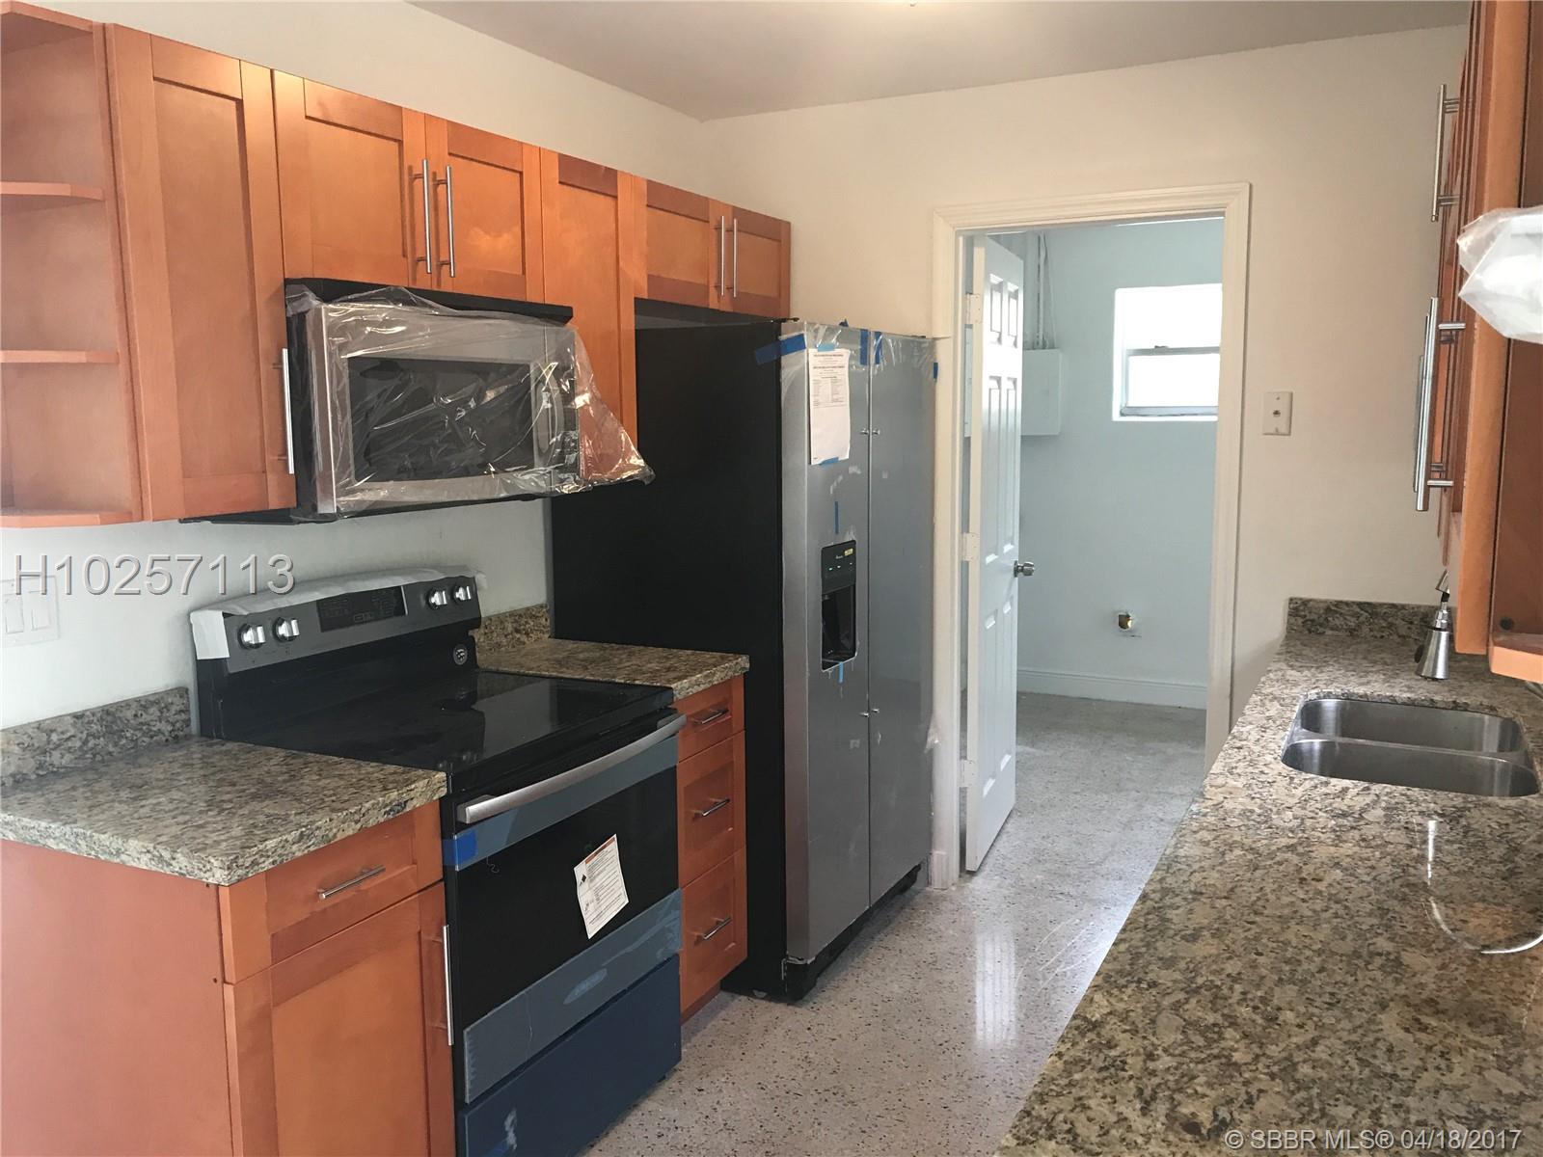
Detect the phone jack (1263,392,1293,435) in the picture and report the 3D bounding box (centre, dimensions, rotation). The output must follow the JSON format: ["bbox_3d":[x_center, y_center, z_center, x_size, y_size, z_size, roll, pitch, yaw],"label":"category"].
[{"bbox_3d":[1.365,-0.445,3.363,0.070,0.115,0.010,3,8,27],"label":"phone jack"}]

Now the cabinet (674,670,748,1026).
[{"bbox_3d":[-0.424,0.661,3.161,0.640,0.875,0.375,3,8,27],"label":"cabinet"}]

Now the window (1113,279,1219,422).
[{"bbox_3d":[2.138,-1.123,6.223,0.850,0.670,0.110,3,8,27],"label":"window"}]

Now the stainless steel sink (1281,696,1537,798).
[{"bbox_3d":[1.177,0.397,2.324,0.430,0.200,0.740,3,8,27],"label":"stainless steel sink"}]

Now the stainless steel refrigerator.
[{"bbox_3d":[-0.046,0.158,3.640,0.775,1.745,0.910,3,8,27],"label":"stainless steel refrigerator"}]

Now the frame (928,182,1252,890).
[{"bbox_3d":[0.916,-0.044,3.717,0.895,2.110,0.140,3,8,27],"label":"frame"}]

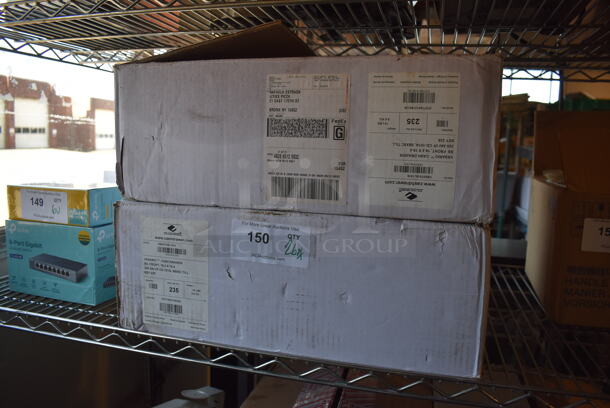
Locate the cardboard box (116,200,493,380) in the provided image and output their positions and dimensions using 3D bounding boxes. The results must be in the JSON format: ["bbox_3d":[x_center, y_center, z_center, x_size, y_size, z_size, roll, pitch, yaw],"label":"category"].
[{"bbox_3d":[0.032,0.073,0.816,0.483,0.182,0.475,3,7,15],"label":"cardboard box"}]

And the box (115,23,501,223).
[{"bbox_3d":[0.040,-0.120,0.792,0.482,0.208,0.475,3,7,15],"label":"box"}]

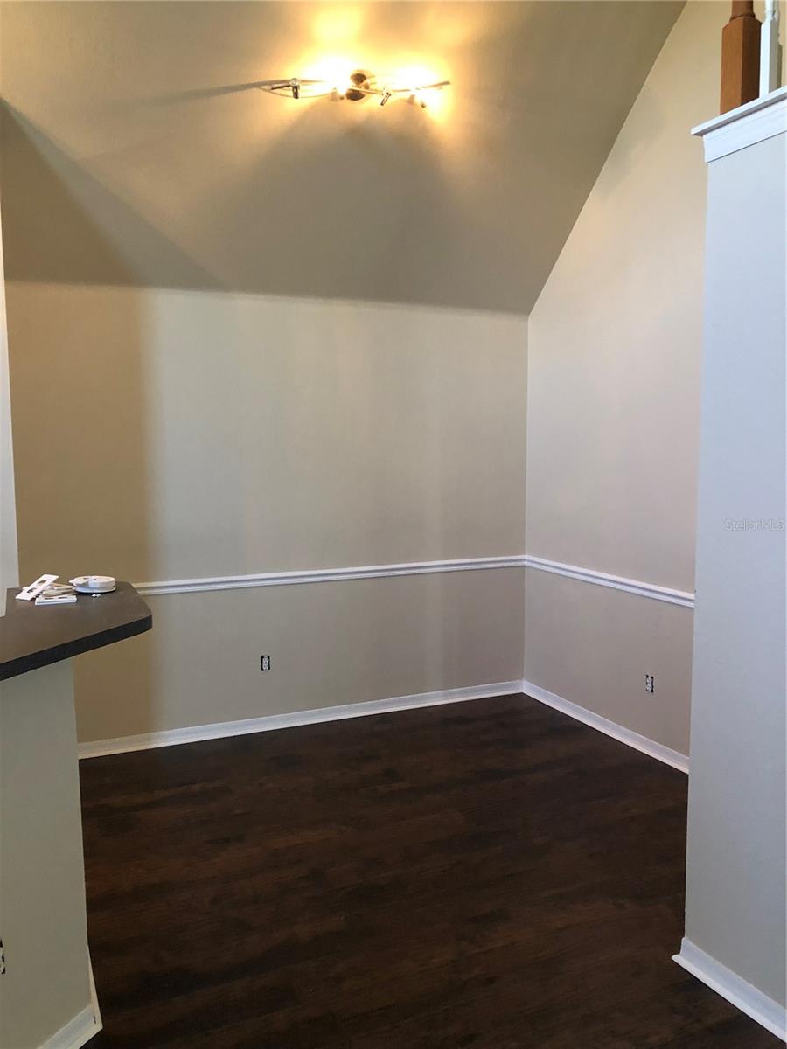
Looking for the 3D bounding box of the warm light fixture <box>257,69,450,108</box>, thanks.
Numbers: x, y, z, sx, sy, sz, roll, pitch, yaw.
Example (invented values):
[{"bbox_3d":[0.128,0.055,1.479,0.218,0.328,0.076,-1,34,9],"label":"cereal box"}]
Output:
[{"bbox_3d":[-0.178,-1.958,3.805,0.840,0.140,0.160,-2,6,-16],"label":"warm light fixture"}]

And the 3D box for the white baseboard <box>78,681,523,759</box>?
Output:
[{"bbox_3d":[-0.441,1.130,5.012,2.858,0.082,0.024,-3,6,-24],"label":"white baseboard"}]

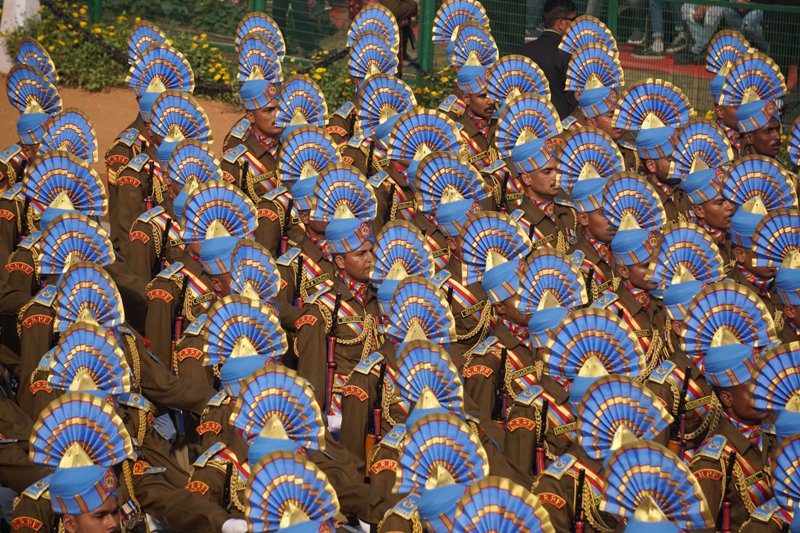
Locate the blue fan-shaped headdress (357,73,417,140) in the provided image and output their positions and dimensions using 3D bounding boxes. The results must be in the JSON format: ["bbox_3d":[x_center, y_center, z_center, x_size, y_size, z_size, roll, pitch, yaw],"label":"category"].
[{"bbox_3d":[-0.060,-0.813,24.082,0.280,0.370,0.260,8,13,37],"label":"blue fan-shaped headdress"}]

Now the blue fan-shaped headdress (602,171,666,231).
[{"bbox_3d":[1.020,-0.290,20.046,0.120,0.270,0.380,9,14,41],"label":"blue fan-shaped headdress"}]

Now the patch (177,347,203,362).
[{"bbox_3d":[-0.906,0.379,19.800,0.110,0.055,0.020,7,12,32],"label":"patch"}]

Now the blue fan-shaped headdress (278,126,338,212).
[{"bbox_3d":[-0.409,-0.435,20.618,0.360,0.390,0.230,-10,15,-42],"label":"blue fan-shaped headdress"}]

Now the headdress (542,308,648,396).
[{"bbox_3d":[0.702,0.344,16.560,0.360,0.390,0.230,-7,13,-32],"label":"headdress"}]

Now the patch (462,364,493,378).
[{"bbox_3d":[0.334,0.453,19.820,0.115,0.055,0.020,6,2,31],"label":"patch"}]

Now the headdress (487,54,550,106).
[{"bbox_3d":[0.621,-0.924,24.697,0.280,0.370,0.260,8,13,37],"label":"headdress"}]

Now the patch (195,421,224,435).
[{"bbox_3d":[-0.782,0.661,18.882,0.115,0.055,0.020,6,2,31],"label":"patch"}]

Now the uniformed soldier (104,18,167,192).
[{"bbox_3d":[-1.431,-0.339,26.301,0.500,2.000,0.580,9,14,41],"label":"uniformed soldier"}]

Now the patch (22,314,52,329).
[{"bbox_3d":[-1.541,0.234,19.551,0.115,0.055,0.020,4,12,22],"label":"patch"}]

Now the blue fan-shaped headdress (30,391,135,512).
[{"bbox_3d":[-1.075,0.633,15.569,0.380,0.370,0.240,-9,14,-41],"label":"blue fan-shaped headdress"}]

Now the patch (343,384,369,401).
[{"bbox_3d":[-0.176,0.498,18.190,0.115,0.055,0.020,9,14,39],"label":"patch"}]

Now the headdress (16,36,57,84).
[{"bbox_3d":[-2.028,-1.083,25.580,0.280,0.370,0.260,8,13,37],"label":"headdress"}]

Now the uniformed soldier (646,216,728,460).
[{"bbox_3d":[1.181,0.822,18.957,0.560,1.980,0.520,-10,15,-44],"label":"uniformed soldier"}]

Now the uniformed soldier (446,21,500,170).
[{"bbox_3d":[0.431,-0.338,25.275,0.520,1.980,0.560,10,14,42],"label":"uniformed soldier"}]

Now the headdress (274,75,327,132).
[{"bbox_3d":[-0.473,-0.721,22.128,0.360,0.390,0.230,-10,15,-42],"label":"headdress"}]

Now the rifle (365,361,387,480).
[{"bbox_3d":[-0.127,0.849,19.521,0.220,0.900,0.070,14,9,43],"label":"rifle"}]

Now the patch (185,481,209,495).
[{"bbox_3d":[-0.736,0.802,16.625,0.115,0.055,0.020,8,14,37],"label":"patch"}]

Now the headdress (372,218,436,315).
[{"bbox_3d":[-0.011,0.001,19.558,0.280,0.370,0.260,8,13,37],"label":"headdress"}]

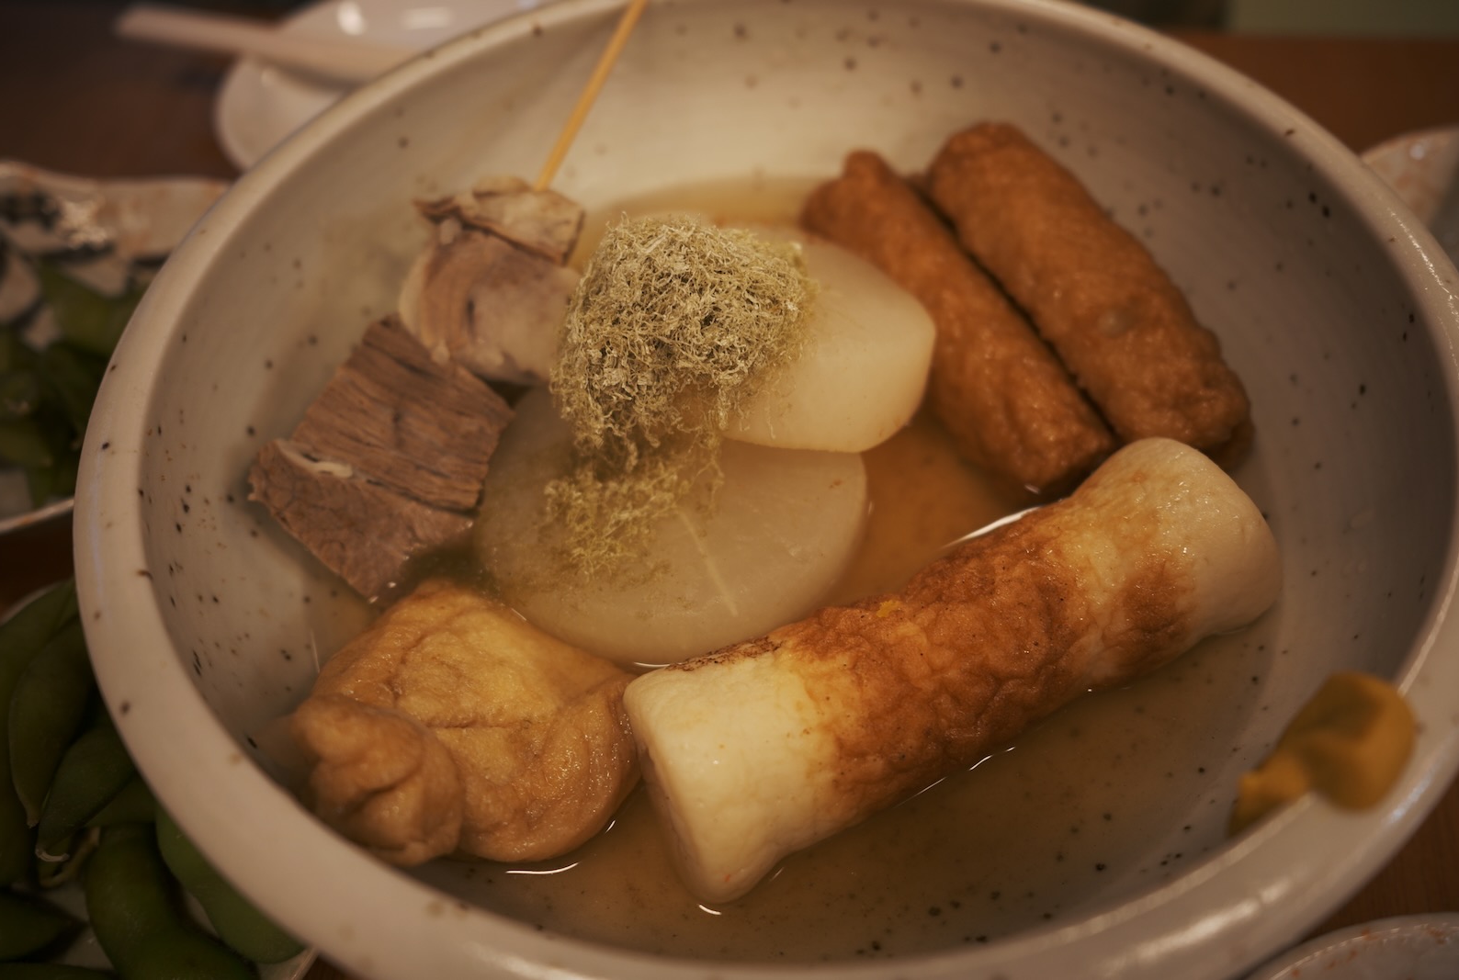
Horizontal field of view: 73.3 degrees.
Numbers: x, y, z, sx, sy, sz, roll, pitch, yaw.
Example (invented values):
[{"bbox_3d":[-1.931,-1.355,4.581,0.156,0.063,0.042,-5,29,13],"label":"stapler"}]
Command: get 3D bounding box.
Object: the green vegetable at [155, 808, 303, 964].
[{"bbox_3d":[-0.091,0.068,0.178,0.048,0.011,0.015,35,64,25],"label":"green vegetable"}]

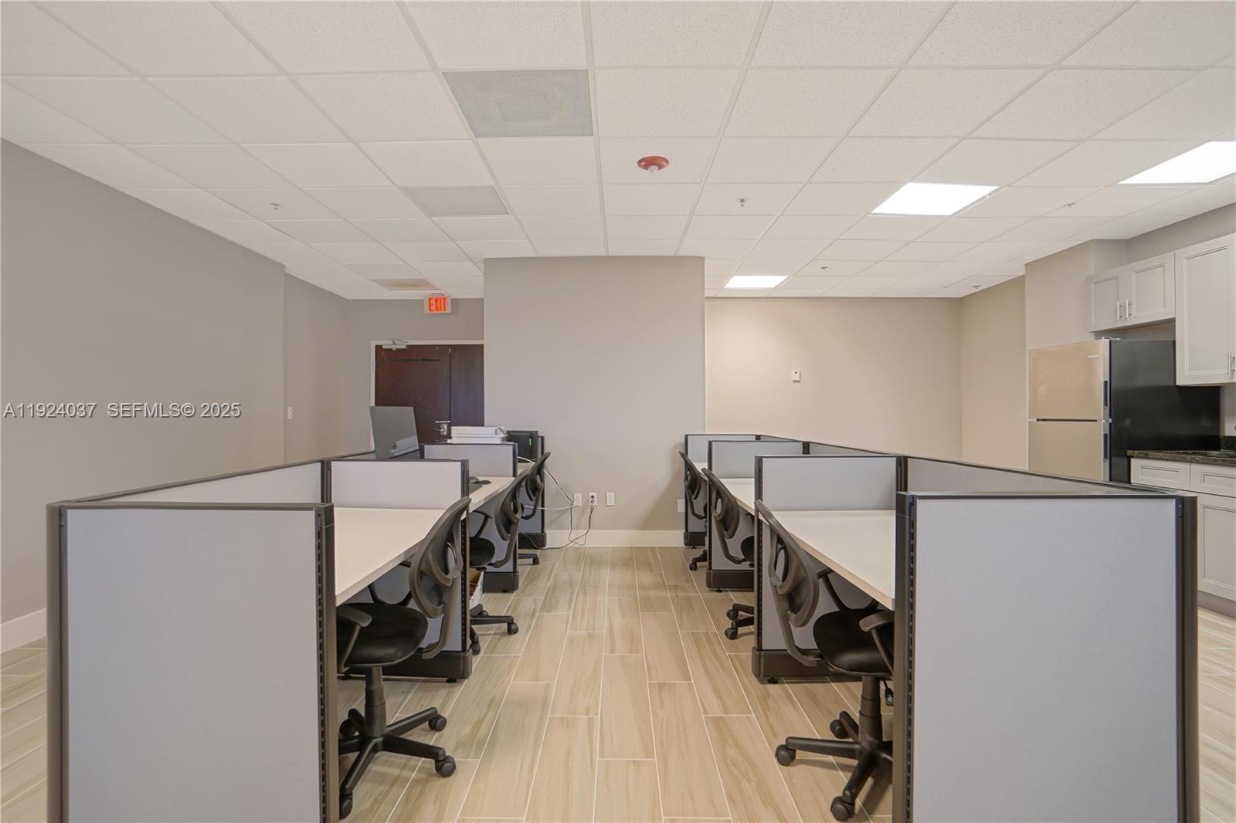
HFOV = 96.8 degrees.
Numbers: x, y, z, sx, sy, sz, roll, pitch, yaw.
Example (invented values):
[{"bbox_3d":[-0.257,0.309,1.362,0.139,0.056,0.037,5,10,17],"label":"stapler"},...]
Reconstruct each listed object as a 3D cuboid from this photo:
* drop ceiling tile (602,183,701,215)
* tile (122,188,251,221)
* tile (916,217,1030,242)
[{"bbox_3d":[0.217,-1.403,3.655,0.614,0.020,0.557,0,0,1],"label":"drop ceiling tile"},{"bbox_3d":[-2.846,-1.403,3.719,0.500,0.020,0.580,0,0,0],"label":"tile"},{"bbox_3d":[2.832,-1.460,4.386,0.630,0.020,0.595,0,0,0],"label":"tile"}]

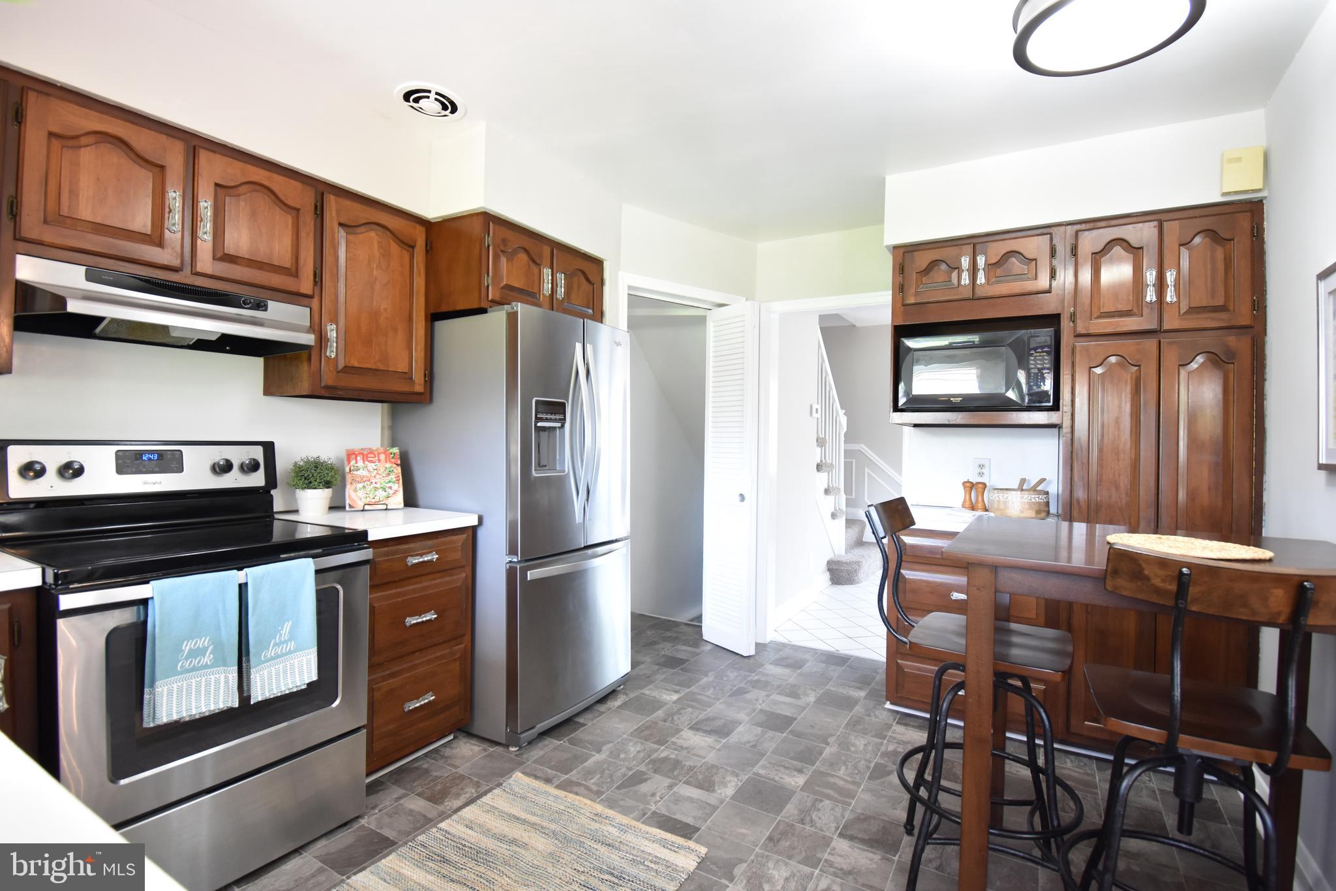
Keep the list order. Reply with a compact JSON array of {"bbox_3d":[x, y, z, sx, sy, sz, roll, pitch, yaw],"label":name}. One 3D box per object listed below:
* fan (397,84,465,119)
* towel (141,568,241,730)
[{"bbox_3d":[-0.869,-1.244,2.171,0.246,0.035,0.246,1,0,0],"label":"fan"},{"bbox_3d":[-1.218,0.509,1.522,0.060,0.365,0.200,1,0,33],"label":"towel"}]

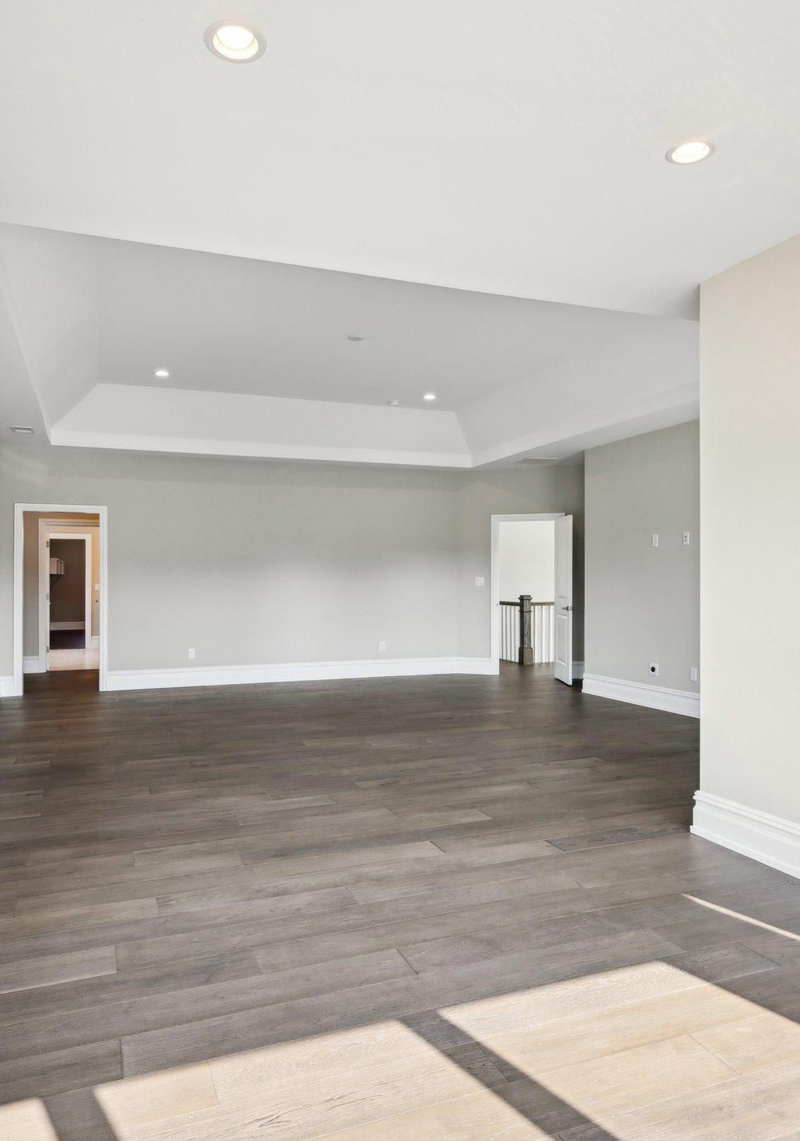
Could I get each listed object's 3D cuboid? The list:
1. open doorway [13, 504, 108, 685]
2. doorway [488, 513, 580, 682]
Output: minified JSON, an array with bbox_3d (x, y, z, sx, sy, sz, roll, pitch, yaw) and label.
[{"bbox_3d":[-3.783,0.323,8.523,0.955,2.105,0.150,0,-1,-22],"label":"open doorway"},{"bbox_3d":[1.663,0.322,9.821,0.990,2.100,0.160,0,-1,21],"label":"doorway"}]

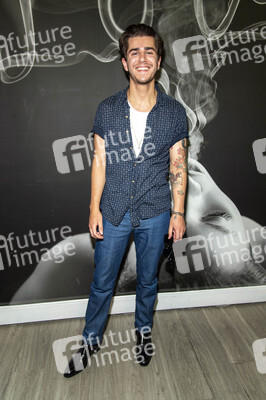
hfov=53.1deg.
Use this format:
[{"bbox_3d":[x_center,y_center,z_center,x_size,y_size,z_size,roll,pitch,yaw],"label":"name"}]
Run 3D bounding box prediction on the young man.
[{"bbox_3d":[-0.031,0.130,1.371,0.610,1.790,0.360,1,19,2],"label":"young man"}]

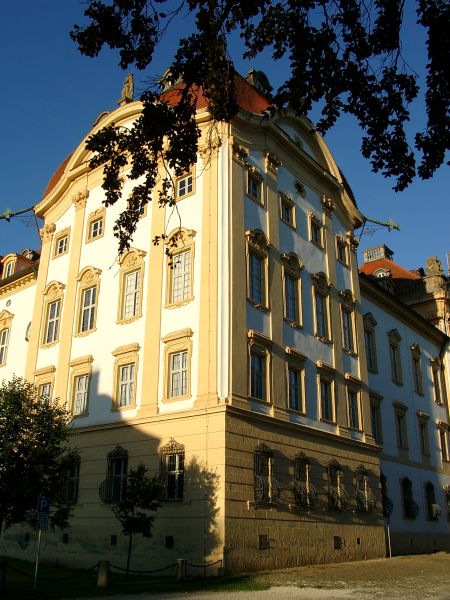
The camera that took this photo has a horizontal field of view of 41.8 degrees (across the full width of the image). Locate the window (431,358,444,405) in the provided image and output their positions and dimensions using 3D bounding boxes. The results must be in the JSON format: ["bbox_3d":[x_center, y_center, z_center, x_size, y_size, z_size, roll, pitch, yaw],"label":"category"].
[{"bbox_3d":[19.950,7.448,55.614,0.350,4.400,1.800,-16,-27,34],"label":"window"}]

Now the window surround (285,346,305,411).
[{"bbox_3d":[3.604,4.214,29.915,0.400,3.150,2.200,-15,-26,35],"label":"window surround"}]

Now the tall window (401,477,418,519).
[{"bbox_3d":[12.578,13.625,40.451,0.550,2.730,1.550,-15,-26,35],"label":"tall window"}]

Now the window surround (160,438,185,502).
[{"bbox_3d":[-2.523,7.992,27.877,1.500,2.850,0.400,-16,-27,34],"label":"window surround"}]

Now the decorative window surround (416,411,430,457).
[{"bbox_3d":[16.247,11.011,48.074,0.289,3.226,1.685,-16,-27,36],"label":"decorative window surround"}]

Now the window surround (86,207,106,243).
[{"bbox_3d":[-7.694,-4.538,35.517,1.800,2.130,0.300,-17,-27,38],"label":"window surround"}]

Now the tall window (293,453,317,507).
[{"bbox_3d":[3.990,9.024,29.412,0.481,2.504,1.396,-16,-27,36],"label":"tall window"}]

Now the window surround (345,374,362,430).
[{"bbox_3d":[7.568,6.117,34.770,0.400,3.080,2.150,-15,-26,35],"label":"window surround"}]

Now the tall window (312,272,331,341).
[{"bbox_3d":[6.174,0.339,37.535,0.450,4.600,2.200,-16,-27,34],"label":"tall window"}]

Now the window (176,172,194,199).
[{"bbox_3d":[-2.326,-6.509,33.709,1.150,1.300,0.250,-16,-27,34],"label":"window"}]

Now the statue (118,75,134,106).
[{"bbox_3d":[-7.788,-16.915,47.075,1.137,2.893,0.878,-17,-28,36],"label":"statue"}]

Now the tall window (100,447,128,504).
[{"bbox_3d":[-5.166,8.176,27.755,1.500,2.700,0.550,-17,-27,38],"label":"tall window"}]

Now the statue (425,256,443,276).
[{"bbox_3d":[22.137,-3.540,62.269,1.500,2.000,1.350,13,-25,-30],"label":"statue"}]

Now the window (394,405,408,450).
[{"bbox_3d":[13.424,9.782,44.922,0.241,3.178,1.541,-16,-27,36],"label":"window"}]

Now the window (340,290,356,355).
[{"bbox_3d":[9.468,1.675,45.655,0.362,4.753,2.273,-16,-27,35],"label":"window"}]

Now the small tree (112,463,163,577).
[{"bbox_3d":[-3.555,9.032,24.408,1.900,4.450,1.800,0,-22,0],"label":"small tree"}]

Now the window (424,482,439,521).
[{"bbox_3d":[16.226,15.793,46.156,0.385,2.744,1.444,-16,-27,36],"label":"window"}]

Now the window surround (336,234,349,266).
[{"bbox_3d":[9.462,-3.894,47.940,0.310,2.428,1.963,-16,-27,35],"label":"window surround"}]

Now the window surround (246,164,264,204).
[{"bbox_3d":[1.942,-7.505,39.117,0.310,2.428,1.963,-16,-27,35],"label":"window surround"}]

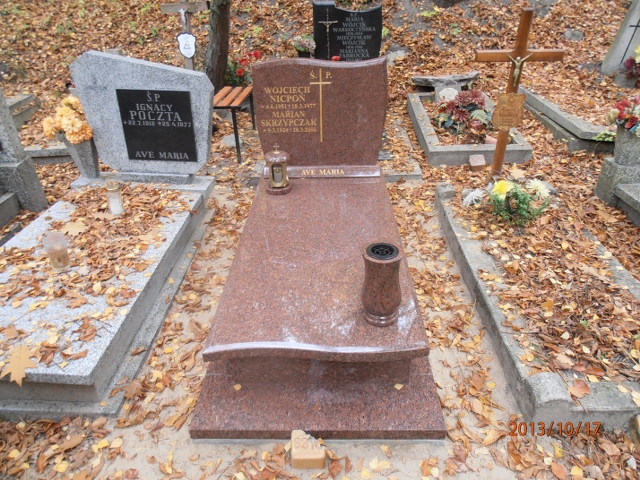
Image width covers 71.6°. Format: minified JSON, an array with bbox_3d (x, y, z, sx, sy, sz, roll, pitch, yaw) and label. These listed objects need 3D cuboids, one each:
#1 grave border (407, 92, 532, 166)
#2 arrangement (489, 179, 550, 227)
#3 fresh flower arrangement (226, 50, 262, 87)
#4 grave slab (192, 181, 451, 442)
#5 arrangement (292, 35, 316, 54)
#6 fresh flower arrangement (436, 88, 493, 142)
[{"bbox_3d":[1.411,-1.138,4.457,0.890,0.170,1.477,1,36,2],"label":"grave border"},{"bbox_3d":[1.300,-0.263,2.924,0.350,0.235,0.270,0,30,0],"label":"arrangement"},{"bbox_3d":[-0.800,-1.801,4.671,0.380,0.380,0.330,0,30,0],"label":"fresh flower arrangement"},{"bbox_3d":[0.005,0.123,2.338,0.910,0.290,1.880,0,30,1],"label":"grave slab"},{"bbox_3d":[-0.157,-1.993,4.504,0.250,0.200,0.220,0,30,0],"label":"arrangement"},{"bbox_3d":[1.345,-1.145,4.067,0.480,0.360,0.400,0,30,0],"label":"fresh flower arrangement"}]

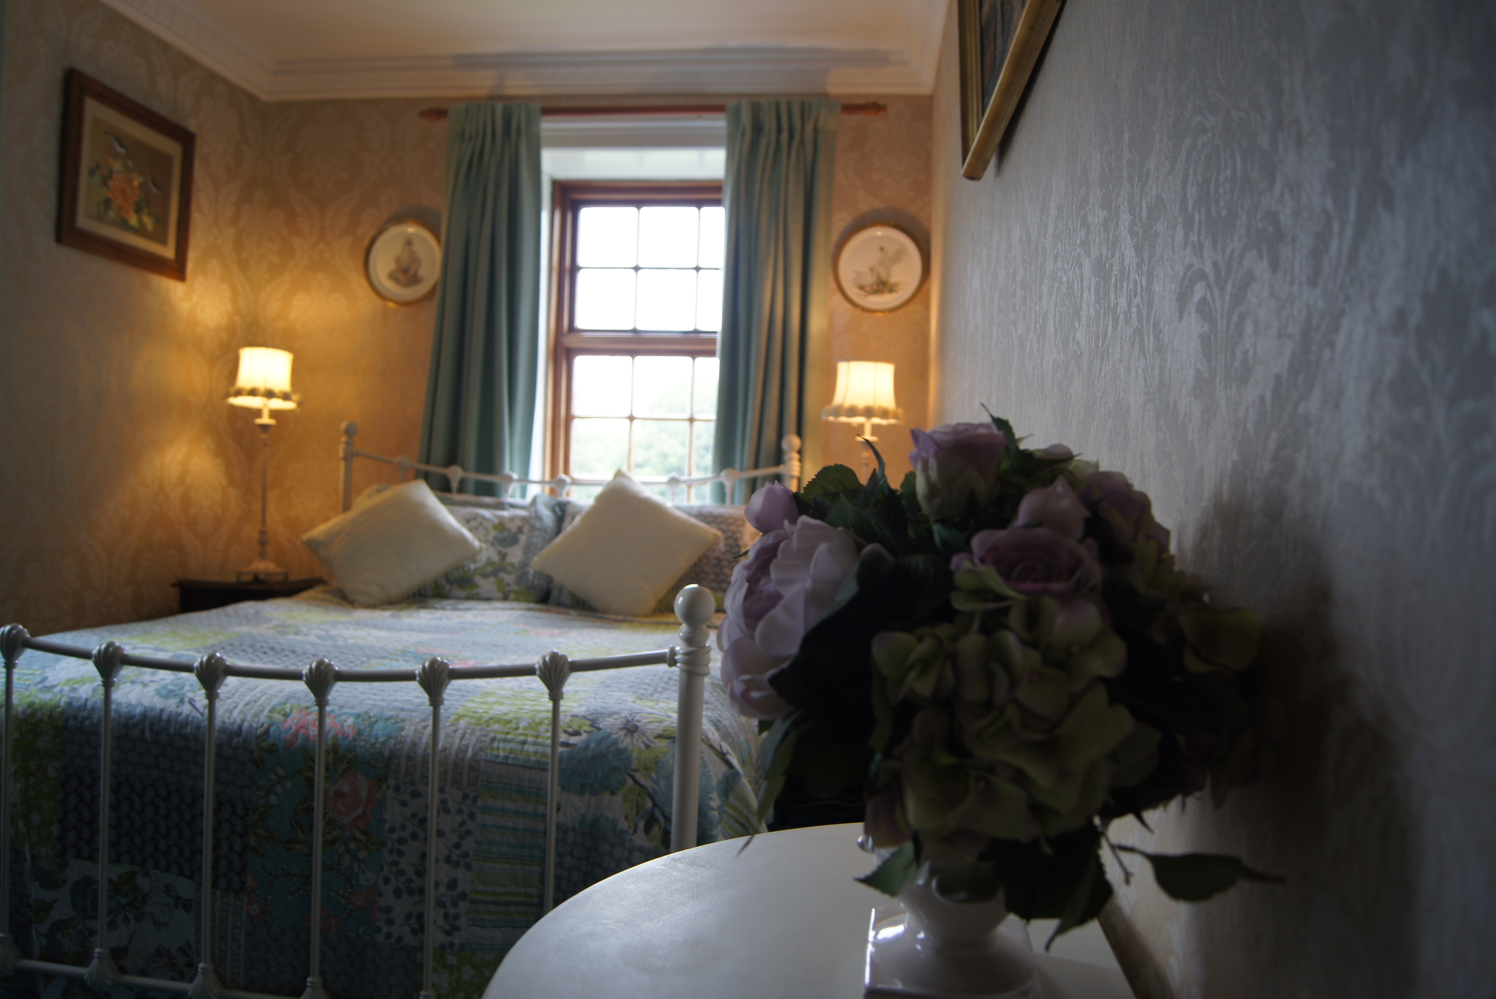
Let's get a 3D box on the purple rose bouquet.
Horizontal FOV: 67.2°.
[{"bbox_3d":[0.141,0.100,0.640,0.300,0.290,0.275,2,2,7],"label":"purple rose bouquet"}]

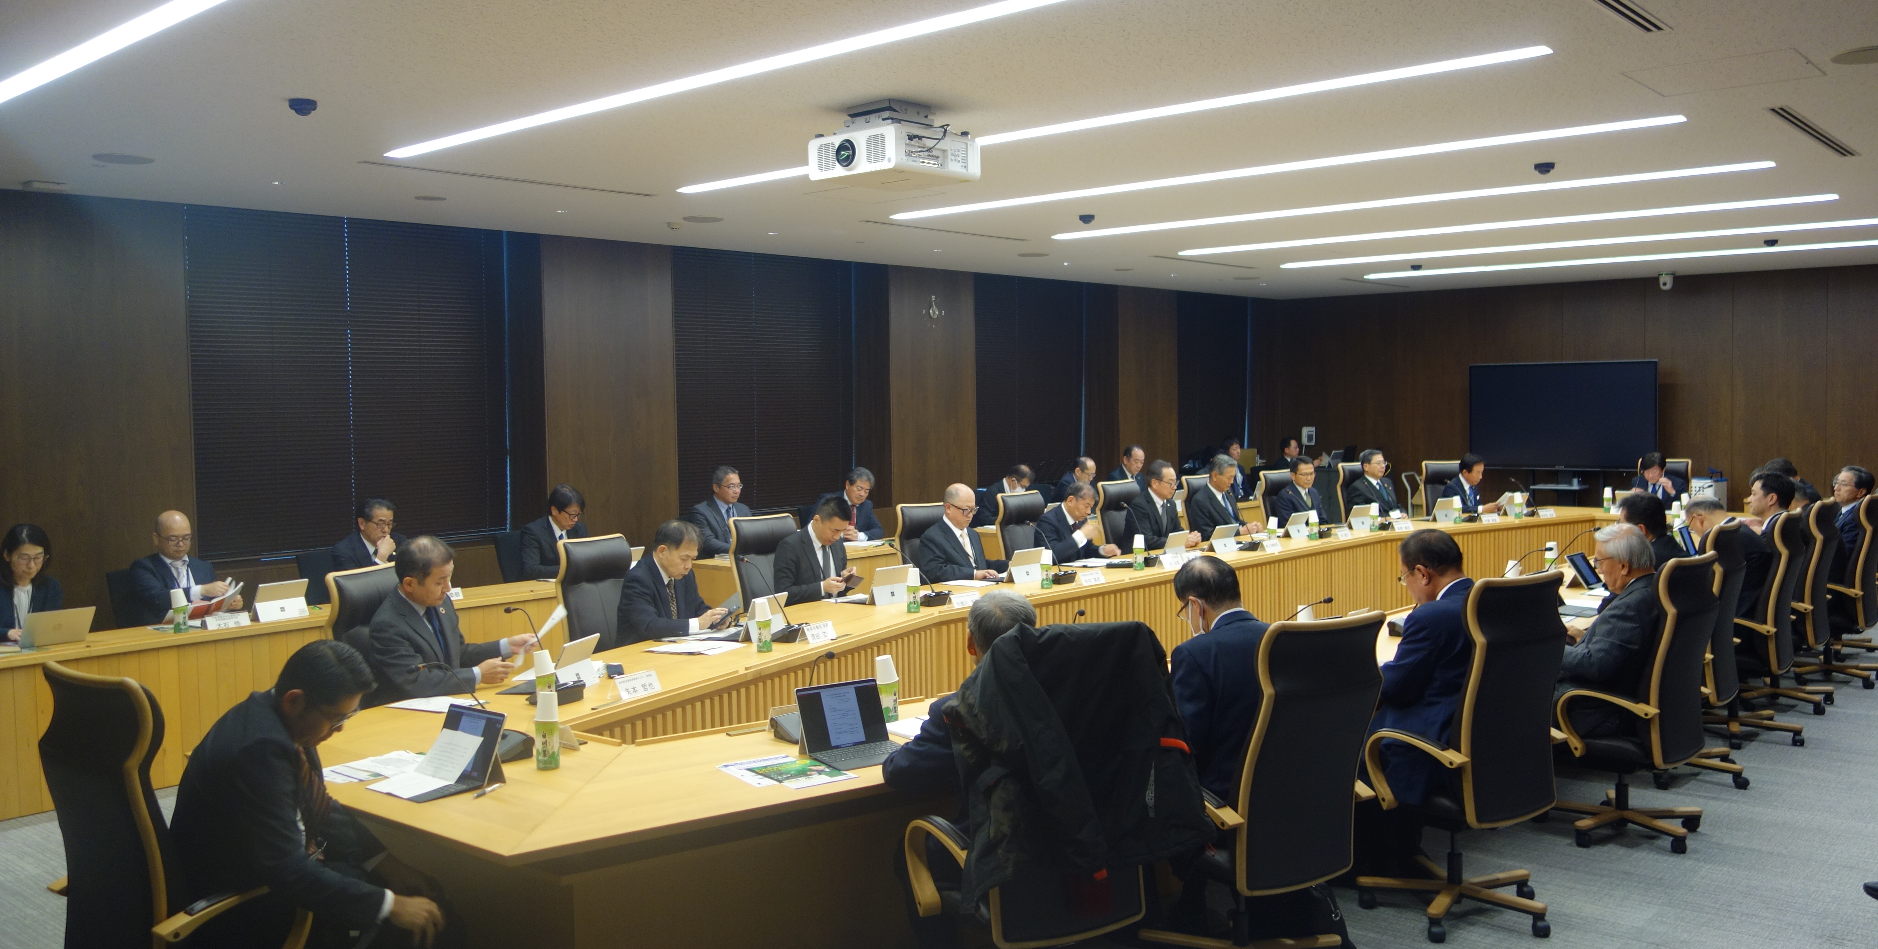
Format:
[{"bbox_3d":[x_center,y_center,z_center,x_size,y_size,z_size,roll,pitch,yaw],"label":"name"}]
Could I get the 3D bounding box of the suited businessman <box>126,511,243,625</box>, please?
[{"bbox_3d":[-3.963,0.814,7.702,0.800,1.235,0.560,2,4,44],"label":"suited businessman"}]

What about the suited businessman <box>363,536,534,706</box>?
[{"bbox_3d":[-1.821,0.893,5.613,0.780,1.290,0.520,1,3,29],"label":"suited businessman"}]

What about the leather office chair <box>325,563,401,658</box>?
[{"bbox_3d":[-2.040,0.953,5.802,0.670,1.150,0.650,0,3,15],"label":"leather office chair"}]

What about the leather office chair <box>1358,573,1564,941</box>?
[{"bbox_3d":[1.790,0.923,5.003,0.640,1.190,0.660,-3,4,-33],"label":"leather office chair"}]

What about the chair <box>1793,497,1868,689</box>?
[{"bbox_3d":[4.753,0.745,8.198,0.650,1.170,0.670,-3,4,-44],"label":"chair"}]

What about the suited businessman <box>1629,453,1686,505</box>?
[{"bbox_3d":[6.455,0.412,13.166,0.540,1.220,0.720,2,4,41],"label":"suited businessman"}]

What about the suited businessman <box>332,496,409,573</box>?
[{"bbox_3d":[-3.166,0.778,8.357,0.740,1.270,0.520,2,4,41],"label":"suited businessman"}]

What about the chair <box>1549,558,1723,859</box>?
[{"bbox_3d":[2.753,0.882,5.881,0.640,1.155,0.660,-3,4,-39],"label":"chair"}]

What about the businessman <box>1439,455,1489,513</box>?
[{"bbox_3d":[4.962,0.424,13.166,0.560,1.215,0.800,-3,4,-31],"label":"businessman"}]

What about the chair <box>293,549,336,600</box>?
[{"bbox_3d":[-3.371,0.934,8.627,0.580,0.930,0.550,1,3,33],"label":"chair"}]

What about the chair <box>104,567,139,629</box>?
[{"bbox_3d":[-4.015,0.984,7.715,0.580,0.950,0.570,2,4,41],"label":"chair"}]

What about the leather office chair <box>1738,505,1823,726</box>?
[{"bbox_3d":[4.035,0.772,7.411,0.650,1.170,0.660,2,4,42],"label":"leather office chair"}]

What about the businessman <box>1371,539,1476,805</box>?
[{"bbox_3d":[1.654,0.850,5.199,0.550,1.290,0.780,-3,4,-37],"label":"businessman"}]

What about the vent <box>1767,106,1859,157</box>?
[{"bbox_3d":[4.159,-1.625,6.909,0.100,0.030,1.780,2,4,41],"label":"vent"}]

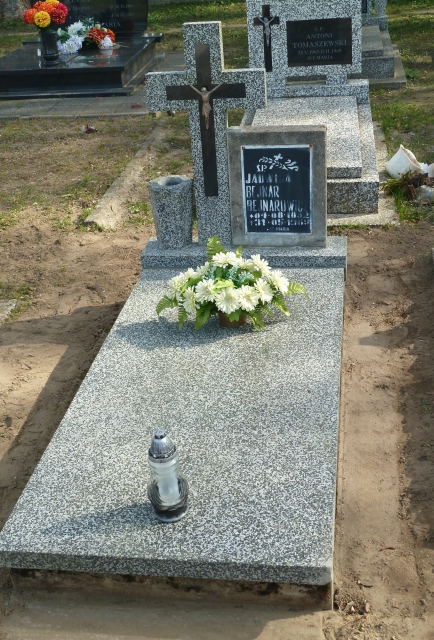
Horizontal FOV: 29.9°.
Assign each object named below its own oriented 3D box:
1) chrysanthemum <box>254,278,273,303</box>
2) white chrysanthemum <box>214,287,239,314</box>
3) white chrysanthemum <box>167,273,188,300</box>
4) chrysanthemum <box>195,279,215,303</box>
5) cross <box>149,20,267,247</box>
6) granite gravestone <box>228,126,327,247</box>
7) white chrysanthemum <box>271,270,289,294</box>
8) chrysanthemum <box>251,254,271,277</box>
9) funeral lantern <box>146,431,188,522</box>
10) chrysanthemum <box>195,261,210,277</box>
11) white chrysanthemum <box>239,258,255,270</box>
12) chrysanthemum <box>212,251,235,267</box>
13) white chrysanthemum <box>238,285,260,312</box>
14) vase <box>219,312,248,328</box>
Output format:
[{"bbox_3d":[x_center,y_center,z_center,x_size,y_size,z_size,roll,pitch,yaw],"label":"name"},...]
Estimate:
[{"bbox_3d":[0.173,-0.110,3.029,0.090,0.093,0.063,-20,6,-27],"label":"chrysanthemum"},{"bbox_3d":[0.036,-0.072,3.015,0.098,0.100,0.048,3,3,13],"label":"white chrysanthemum"},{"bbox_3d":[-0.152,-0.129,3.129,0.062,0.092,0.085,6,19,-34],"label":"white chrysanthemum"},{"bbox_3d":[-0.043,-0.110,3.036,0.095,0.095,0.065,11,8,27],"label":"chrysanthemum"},{"bbox_3d":[-0.029,-0.776,3.508,0.495,0.959,0.062,1,28,9],"label":"cross"},{"bbox_3d":[0.270,-0.581,3.607,0.419,0.519,0.085,0,24,9],"label":"granite gravestone"},{"bbox_3d":[0.238,-0.142,3.076,0.048,0.095,0.095,-26,5,47],"label":"white chrysanthemum"},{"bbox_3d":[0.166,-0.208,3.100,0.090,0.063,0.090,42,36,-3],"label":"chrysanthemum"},{"bbox_3d":[-0.131,0.407,2.155,0.109,0.277,0.109,1,28,9],"label":"funeral lantern"},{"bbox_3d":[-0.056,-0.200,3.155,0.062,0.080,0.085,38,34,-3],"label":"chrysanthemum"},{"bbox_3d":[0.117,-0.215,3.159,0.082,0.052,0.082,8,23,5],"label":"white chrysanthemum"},{"bbox_3d":[0.027,-0.235,3.154,0.092,0.055,0.090,-5,21,12],"label":"chrysanthemum"},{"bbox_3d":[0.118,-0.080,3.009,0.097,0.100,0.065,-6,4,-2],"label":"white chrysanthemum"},{"bbox_3d":[0.062,-0.034,3.151,0.118,0.090,0.118,1,29,10],"label":"vase"}]

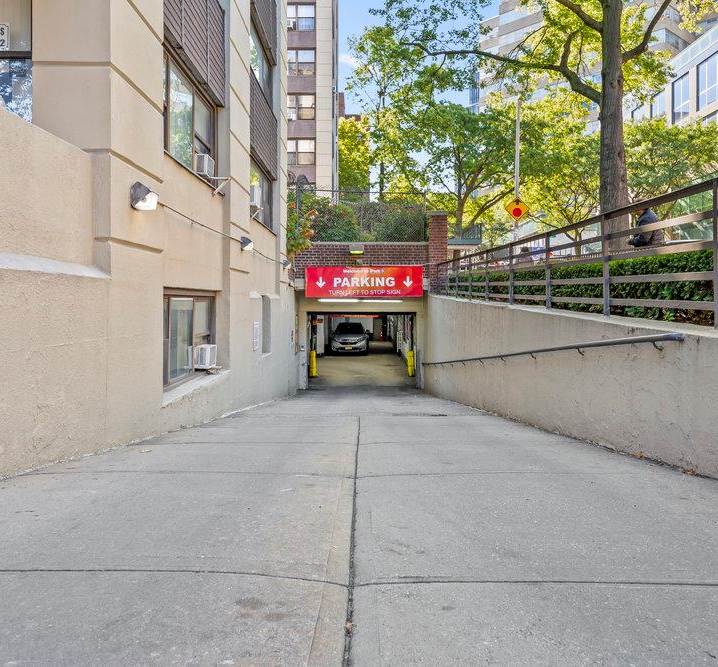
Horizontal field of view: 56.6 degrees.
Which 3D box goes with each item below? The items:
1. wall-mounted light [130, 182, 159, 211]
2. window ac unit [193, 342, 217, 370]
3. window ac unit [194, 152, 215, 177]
[{"bbox_3d":[-1.920,-1.220,6.040,0.190,0.240,0.320,0,2,0],"label":"wall-mounted light"},{"bbox_3d":[-2.200,0.320,9.200,0.380,0.290,0.430,0,2,0],"label":"window ac unit"},{"bbox_3d":[-2.240,-2.300,9.250,0.370,0.280,0.420,0,2,0],"label":"window ac unit"}]

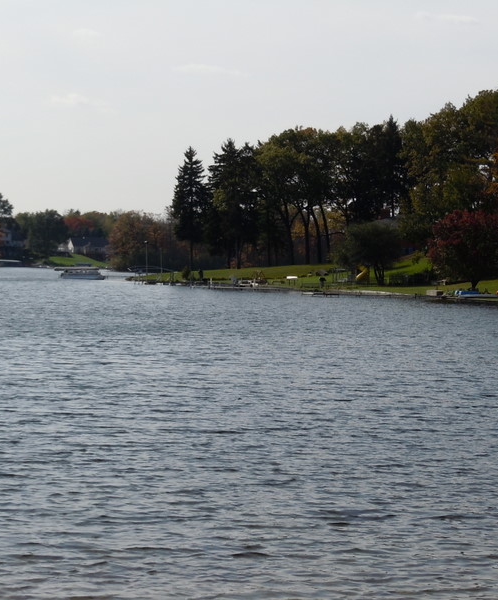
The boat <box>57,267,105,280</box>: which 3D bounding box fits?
[{"bbox_3d":[-30.379,-4.742,425.000,8.600,2.350,2.500,0,1,6],"label":"boat"}]

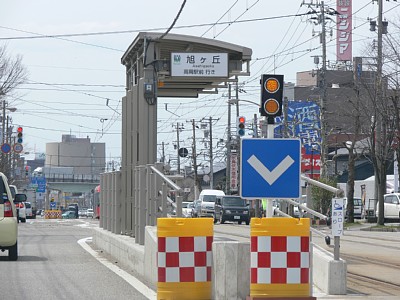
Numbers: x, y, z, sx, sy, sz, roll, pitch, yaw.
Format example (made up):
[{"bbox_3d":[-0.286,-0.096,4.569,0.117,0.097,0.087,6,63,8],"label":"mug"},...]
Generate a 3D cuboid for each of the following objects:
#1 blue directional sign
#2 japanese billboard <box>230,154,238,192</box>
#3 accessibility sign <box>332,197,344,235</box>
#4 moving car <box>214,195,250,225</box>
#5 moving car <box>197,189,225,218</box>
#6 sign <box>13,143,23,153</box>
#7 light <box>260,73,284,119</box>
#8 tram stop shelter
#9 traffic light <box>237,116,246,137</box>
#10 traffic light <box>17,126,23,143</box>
[{"bbox_3d":[0.734,0.196,24.550,0.620,0.625,0.050,0,-1,-2],"label":"blue directional sign"},{"bbox_3d":[2.251,1.459,155.000,0.470,2.450,0.180,0,-1,-4],"label":"japanese billboard"},{"bbox_3d":[1.464,0.715,25.100,0.120,0.405,0.030,0,-1,-2],"label":"accessibility sign"},{"bbox_3d":[2.184,3.934,154.343,1.770,1.820,4.600,0,-1,-4],"label":"moving car"},{"bbox_3d":[0.864,4.082,174.393,1.720,2.150,4.800,0,-1,-4],"label":"moving car"},{"bbox_3d":[-11.263,-0.087,147.000,0.600,0.600,0.050,0,-1,-4],"label":"sign"},{"bbox_3d":[0.754,-0.562,24.650,0.235,0.435,0.170,0,-1,-4],"label":"light"},{"bbox_3d":[-0.304,-0.105,39.490,1.750,3.200,6.800,0,-1,-4],"label":"tram stop shelter"},{"bbox_3d":[2.399,-1.345,135.000,0.400,1.100,0.350,0,-1,-4],"label":"traffic light"},{"bbox_3d":[-11.152,-0.912,147.000,0.370,1.050,0.350,0,-1,-4],"label":"traffic light"}]

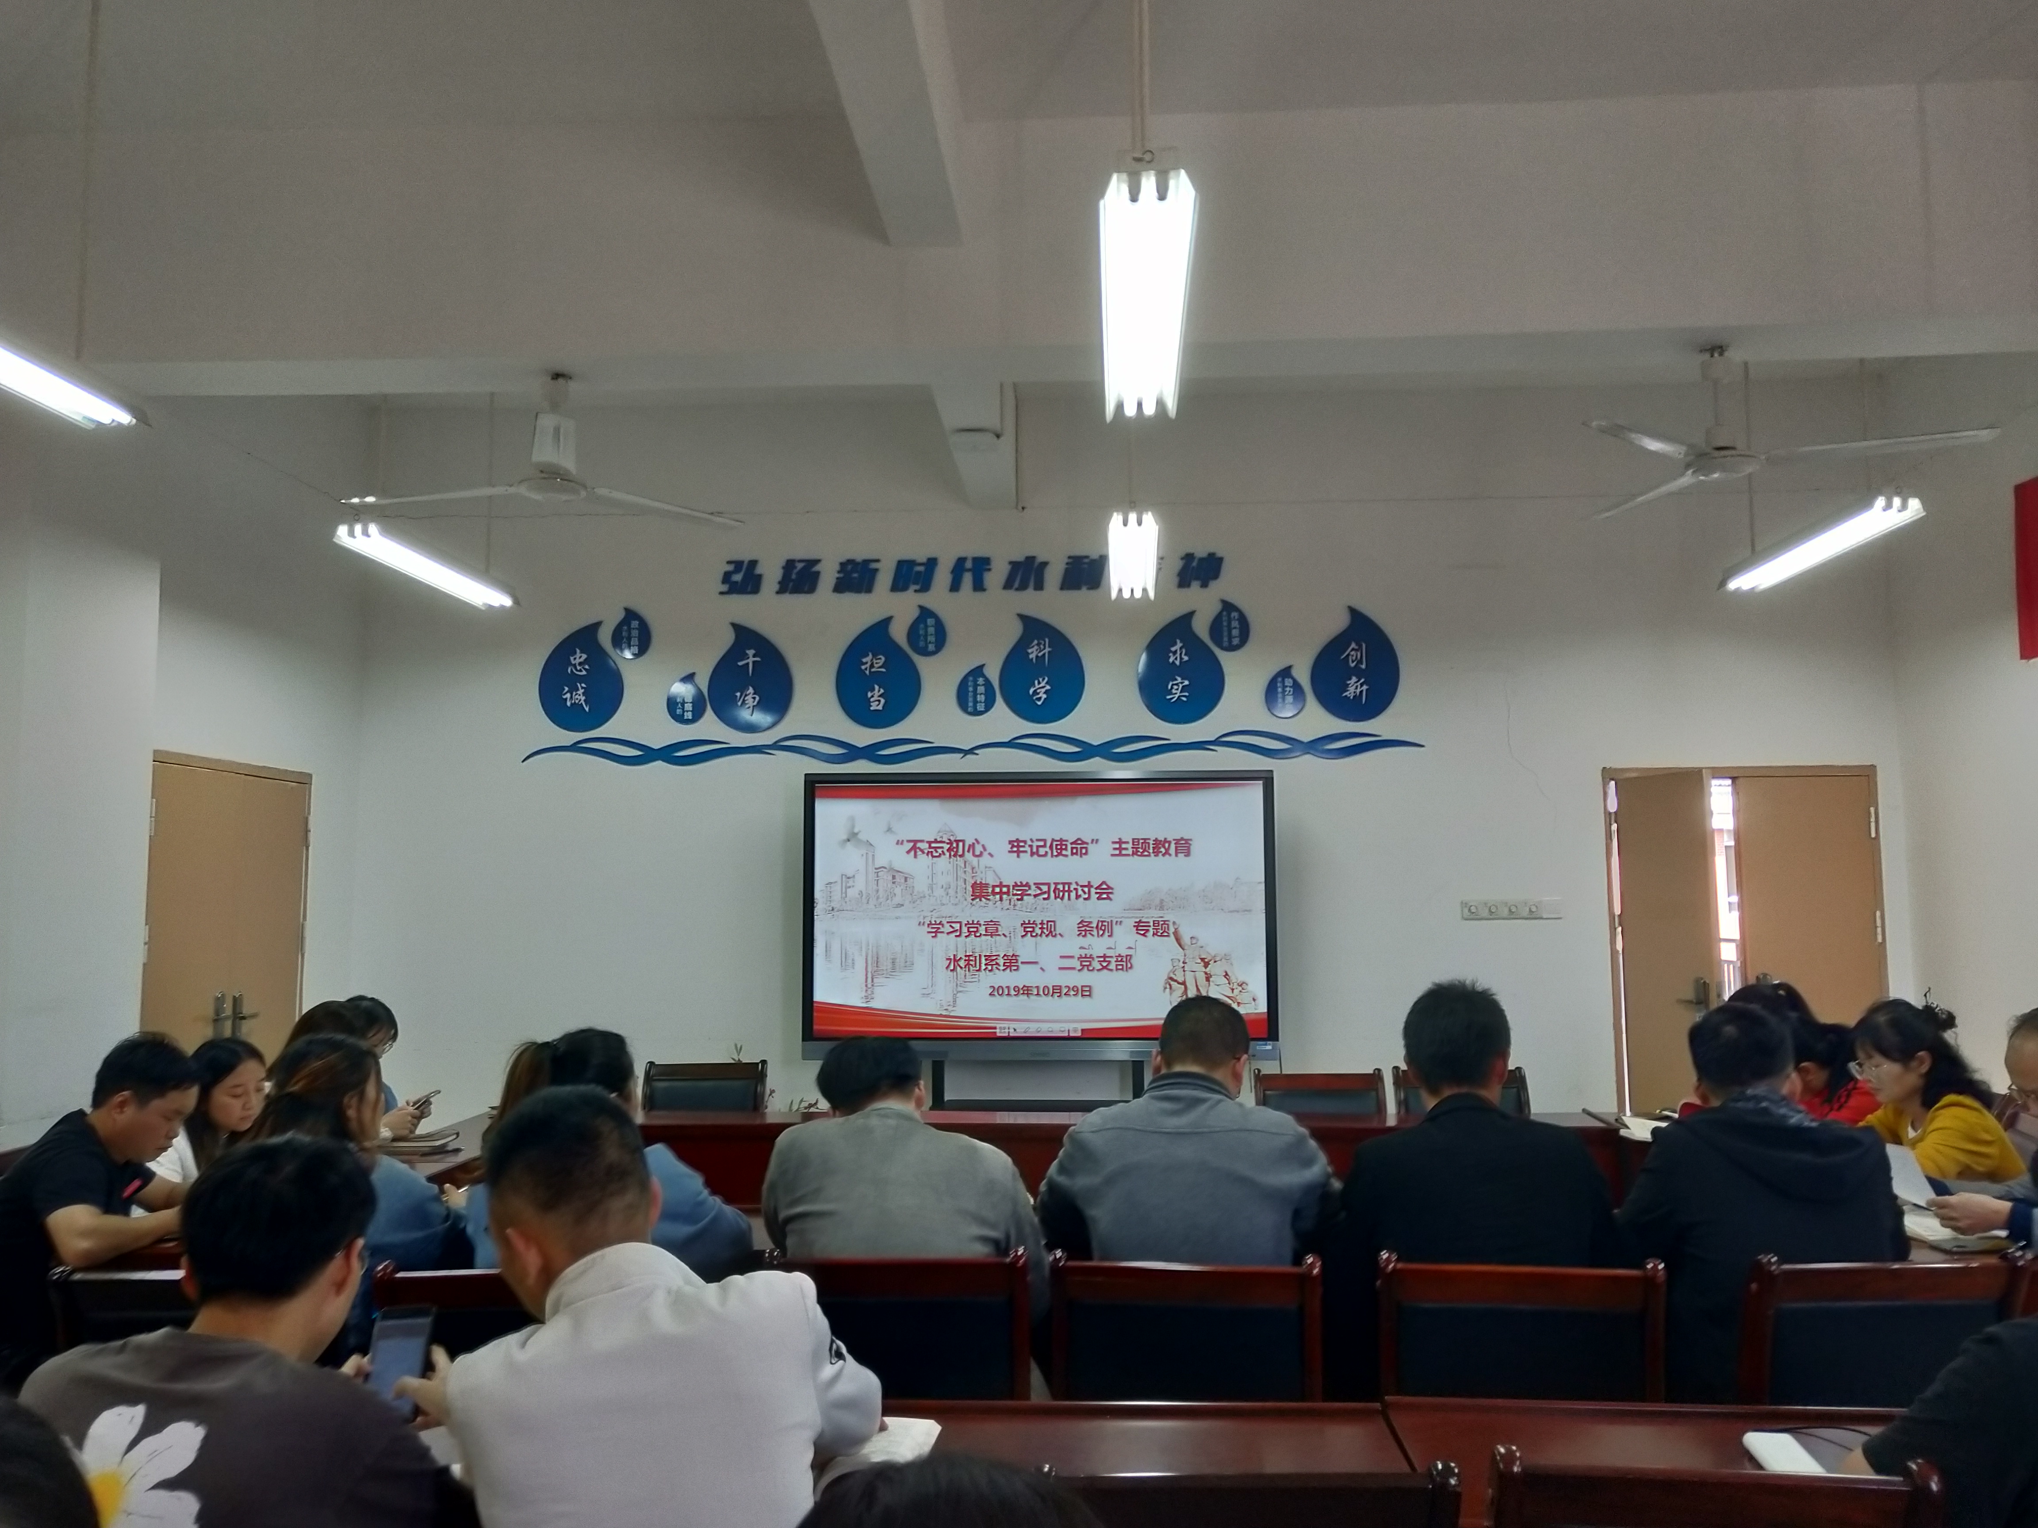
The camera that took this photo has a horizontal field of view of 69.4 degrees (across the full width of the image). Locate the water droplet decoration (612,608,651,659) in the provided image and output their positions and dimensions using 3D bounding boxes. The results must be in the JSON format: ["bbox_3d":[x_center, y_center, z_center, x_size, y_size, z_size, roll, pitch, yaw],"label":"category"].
[{"bbox_3d":[-1.762,-0.591,6.703,0.185,0.242,0.020,-1,-5,4],"label":"water droplet decoration"}]

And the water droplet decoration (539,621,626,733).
[{"bbox_3d":[-1.990,-0.396,6.700,0.393,0.513,0.020,-1,-5,4],"label":"water droplet decoration"}]

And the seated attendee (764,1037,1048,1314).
[{"bbox_3d":[-0.208,1.152,2.907,0.550,1.214,0.760,-1,-5,4],"label":"seated attendee"}]

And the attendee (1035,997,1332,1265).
[{"bbox_3d":[0.323,1.105,2.864,0.560,1.296,0.760,-1,-5,4],"label":"attendee"}]

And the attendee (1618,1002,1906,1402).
[{"bbox_3d":[1.382,1.102,2.820,0.550,1.285,0.760,-1,-5,4],"label":"attendee"}]

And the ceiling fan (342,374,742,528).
[{"bbox_3d":[-1.433,-1.037,4.546,1.300,0.412,1.200,2,-6,-18],"label":"ceiling fan"}]

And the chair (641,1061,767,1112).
[{"bbox_3d":[-1.212,1.587,5.480,0.468,0.890,0.540,0,-6,-2],"label":"chair"}]

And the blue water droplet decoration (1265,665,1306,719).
[{"bbox_3d":[1.151,-0.311,6.347,0.179,0.239,0.020,-1,-5,4],"label":"blue water droplet decoration"}]

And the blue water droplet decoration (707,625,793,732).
[{"bbox_3d":[-1.245,-0.399,6.838,0.402,0.520,0.020,-1,-6,4],"label":"blue water droplet decoration"}]

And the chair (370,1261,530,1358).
[{"bbox_3d":[-0.889,1.320,2.743,0.468,0.890,0.540,0,-6,-7],"label":"chair"}]

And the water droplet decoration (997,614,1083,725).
[{"bbox_3d":[0.104,-0.421,6.560,0.387,0.498,0.020,-1,-5,4],"label":"water droplet decoration"}]

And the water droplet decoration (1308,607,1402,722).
[{"bbox_3d":[1.479,-0.438,6.468,0.387,0.516,0.020,-1,-5,4],"label":"water droplet decoration"}]

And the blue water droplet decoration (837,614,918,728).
[{"bbox_3d":[-0.615,-0.401,6.480,0.378,0.501,0.020,-1,-5,4],"label":"blue water droplet decoration"}]

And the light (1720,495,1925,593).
[{"bbox_3d":[2.979,-0.813,5.511,0.180,0.080,1.230,-1,-6,4],"label":"light"}]

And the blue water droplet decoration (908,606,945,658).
[{"bbox_3d":[-0.404,-0.585,6.482,0.181,0.233,0.020,-1,-5,4],"label":"blue water droplet decoration"}]

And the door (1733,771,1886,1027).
[{"bbox_3d":[3.448,1.073,6.383,0.575,2.037,0.050,-1,-6,4],"label":"door"}]

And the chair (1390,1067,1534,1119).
[{"bbox_3d":[1.574,1.528,5.006,0.470,0.925,0.550,-1,-5,4],"label":"chair"}]

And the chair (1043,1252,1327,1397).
[{"bbox_3d":[0.302,1.278,2.620,0.460,0.905,0.550,-1,-5,6],"label":"chair"}]

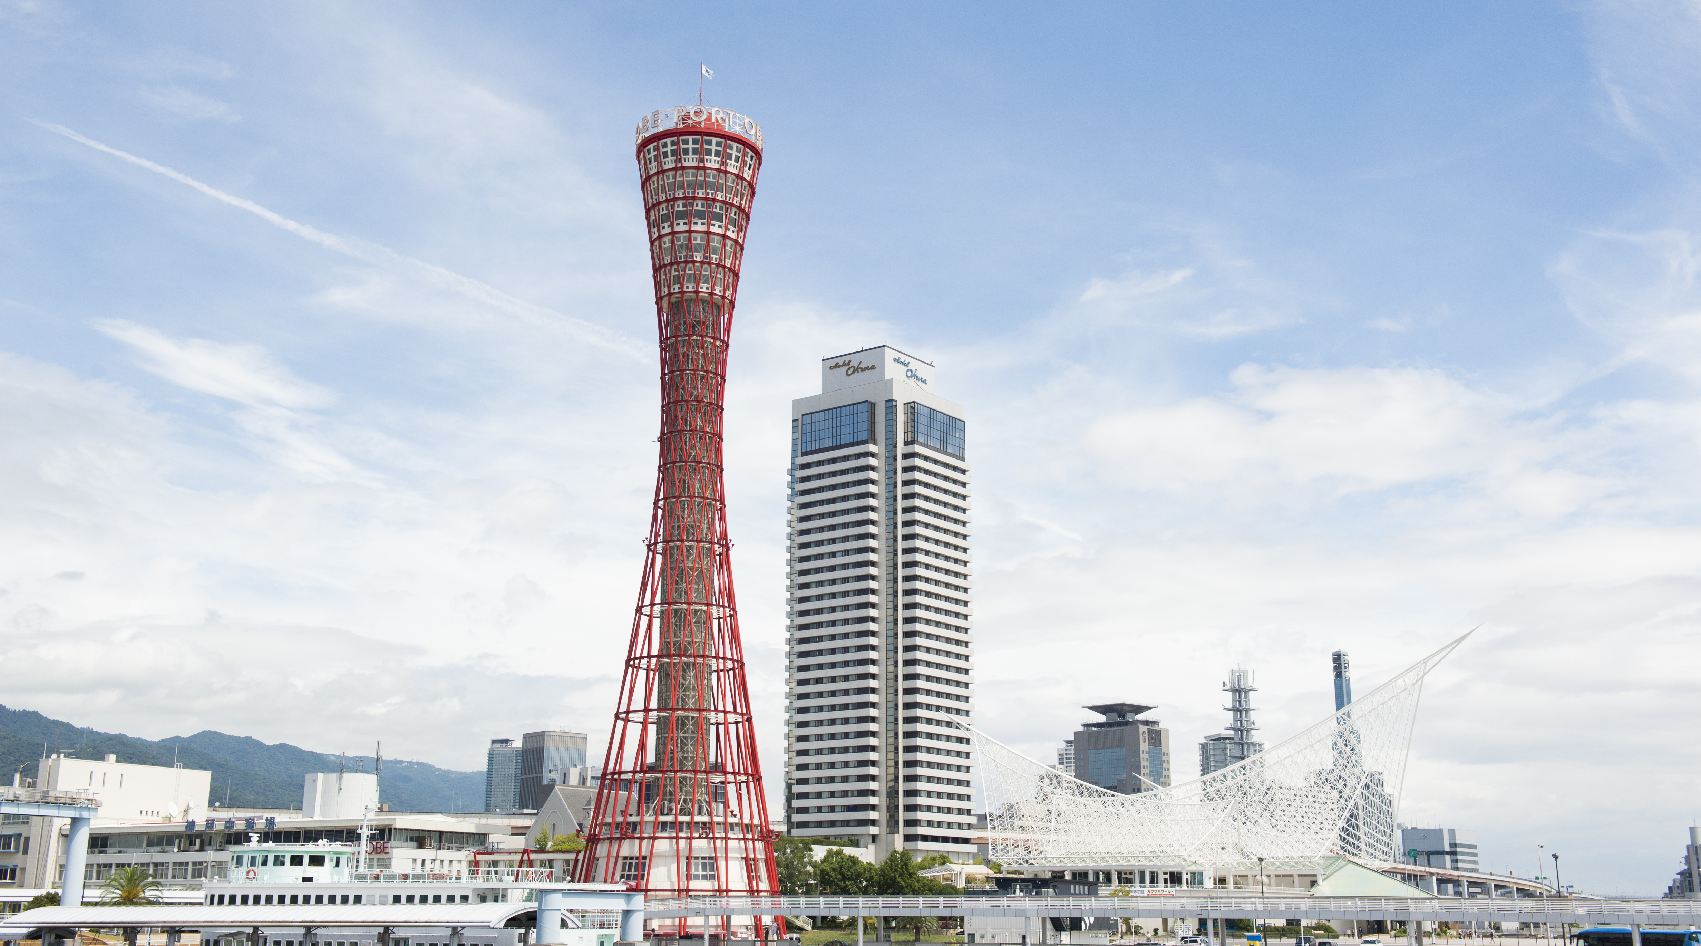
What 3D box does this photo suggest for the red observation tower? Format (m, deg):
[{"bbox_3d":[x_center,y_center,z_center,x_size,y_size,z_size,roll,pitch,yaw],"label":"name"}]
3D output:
[{"bbox_3d":[-18.810,4.390,210.140,25.000,101.000,25.000,1,-14,-5],"label":"red observation tower"}]

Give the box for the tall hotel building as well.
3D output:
[{"bbox_3d":[6.940,39.170,428.940,33.000,138.000,33.000,-10,-17,36],"label":"tall hotel building"}]

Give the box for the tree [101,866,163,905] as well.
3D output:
[{"bbox_3d":[-62.670,37.740,155.670,6.000,7.200,6.000,6,-15,-21],"label":"tree"}]

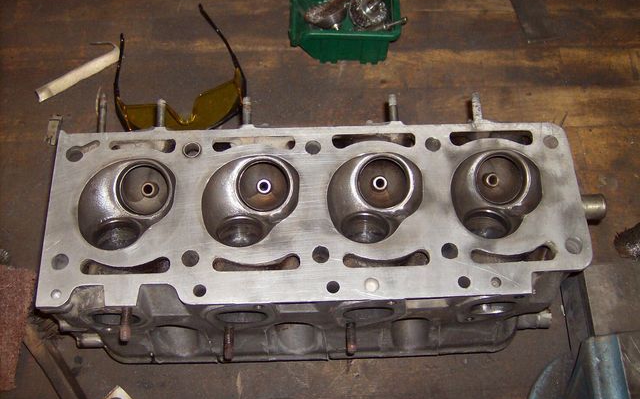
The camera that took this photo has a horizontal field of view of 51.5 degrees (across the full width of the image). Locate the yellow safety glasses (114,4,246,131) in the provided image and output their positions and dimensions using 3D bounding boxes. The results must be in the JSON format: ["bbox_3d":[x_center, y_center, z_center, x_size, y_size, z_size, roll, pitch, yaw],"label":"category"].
[{"bbox_3d":[-0.148,-0.135,0.676,0.134,0.048,0.155,-14,66,-7],"label":"yellow safety glasses"}]

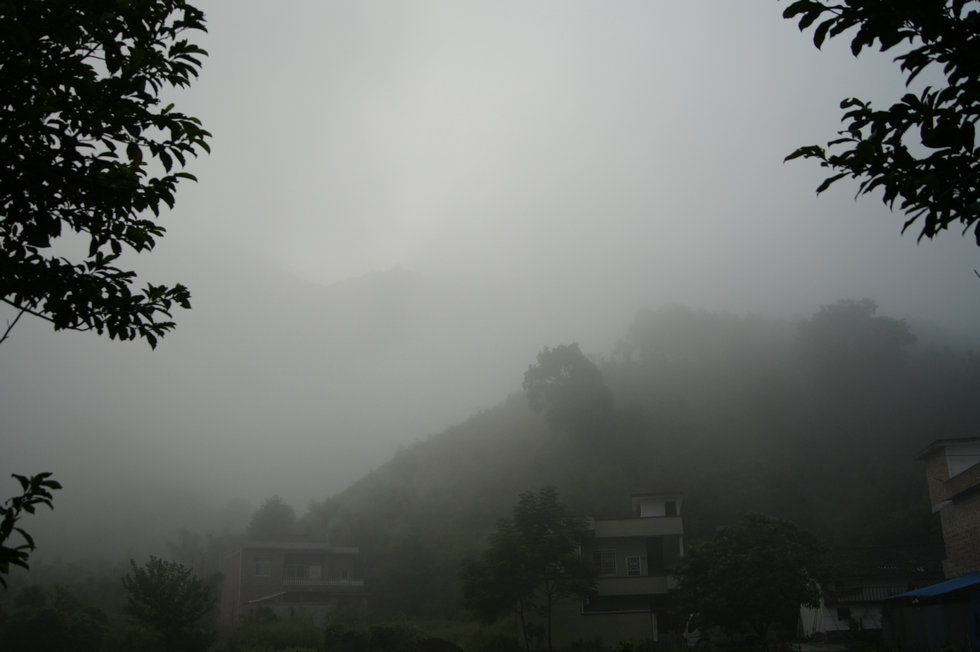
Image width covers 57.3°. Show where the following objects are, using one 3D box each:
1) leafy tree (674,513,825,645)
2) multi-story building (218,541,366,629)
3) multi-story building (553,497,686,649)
[{"bbox_3d":[13.153,12.823,45.500,7.400,6.500,7.200,-1,-17,0],"label":"leafy tree"},{"bbox_3d":[-18.168,23.842,82.500,11.310,7.206,8.500,7,-19,-25],"label":"multi-story building"},{"bbox_3d":[8.004,15.419,56.500,7.426,8.586,8.000,-4,-17,8],"label":"multi-story building"}]

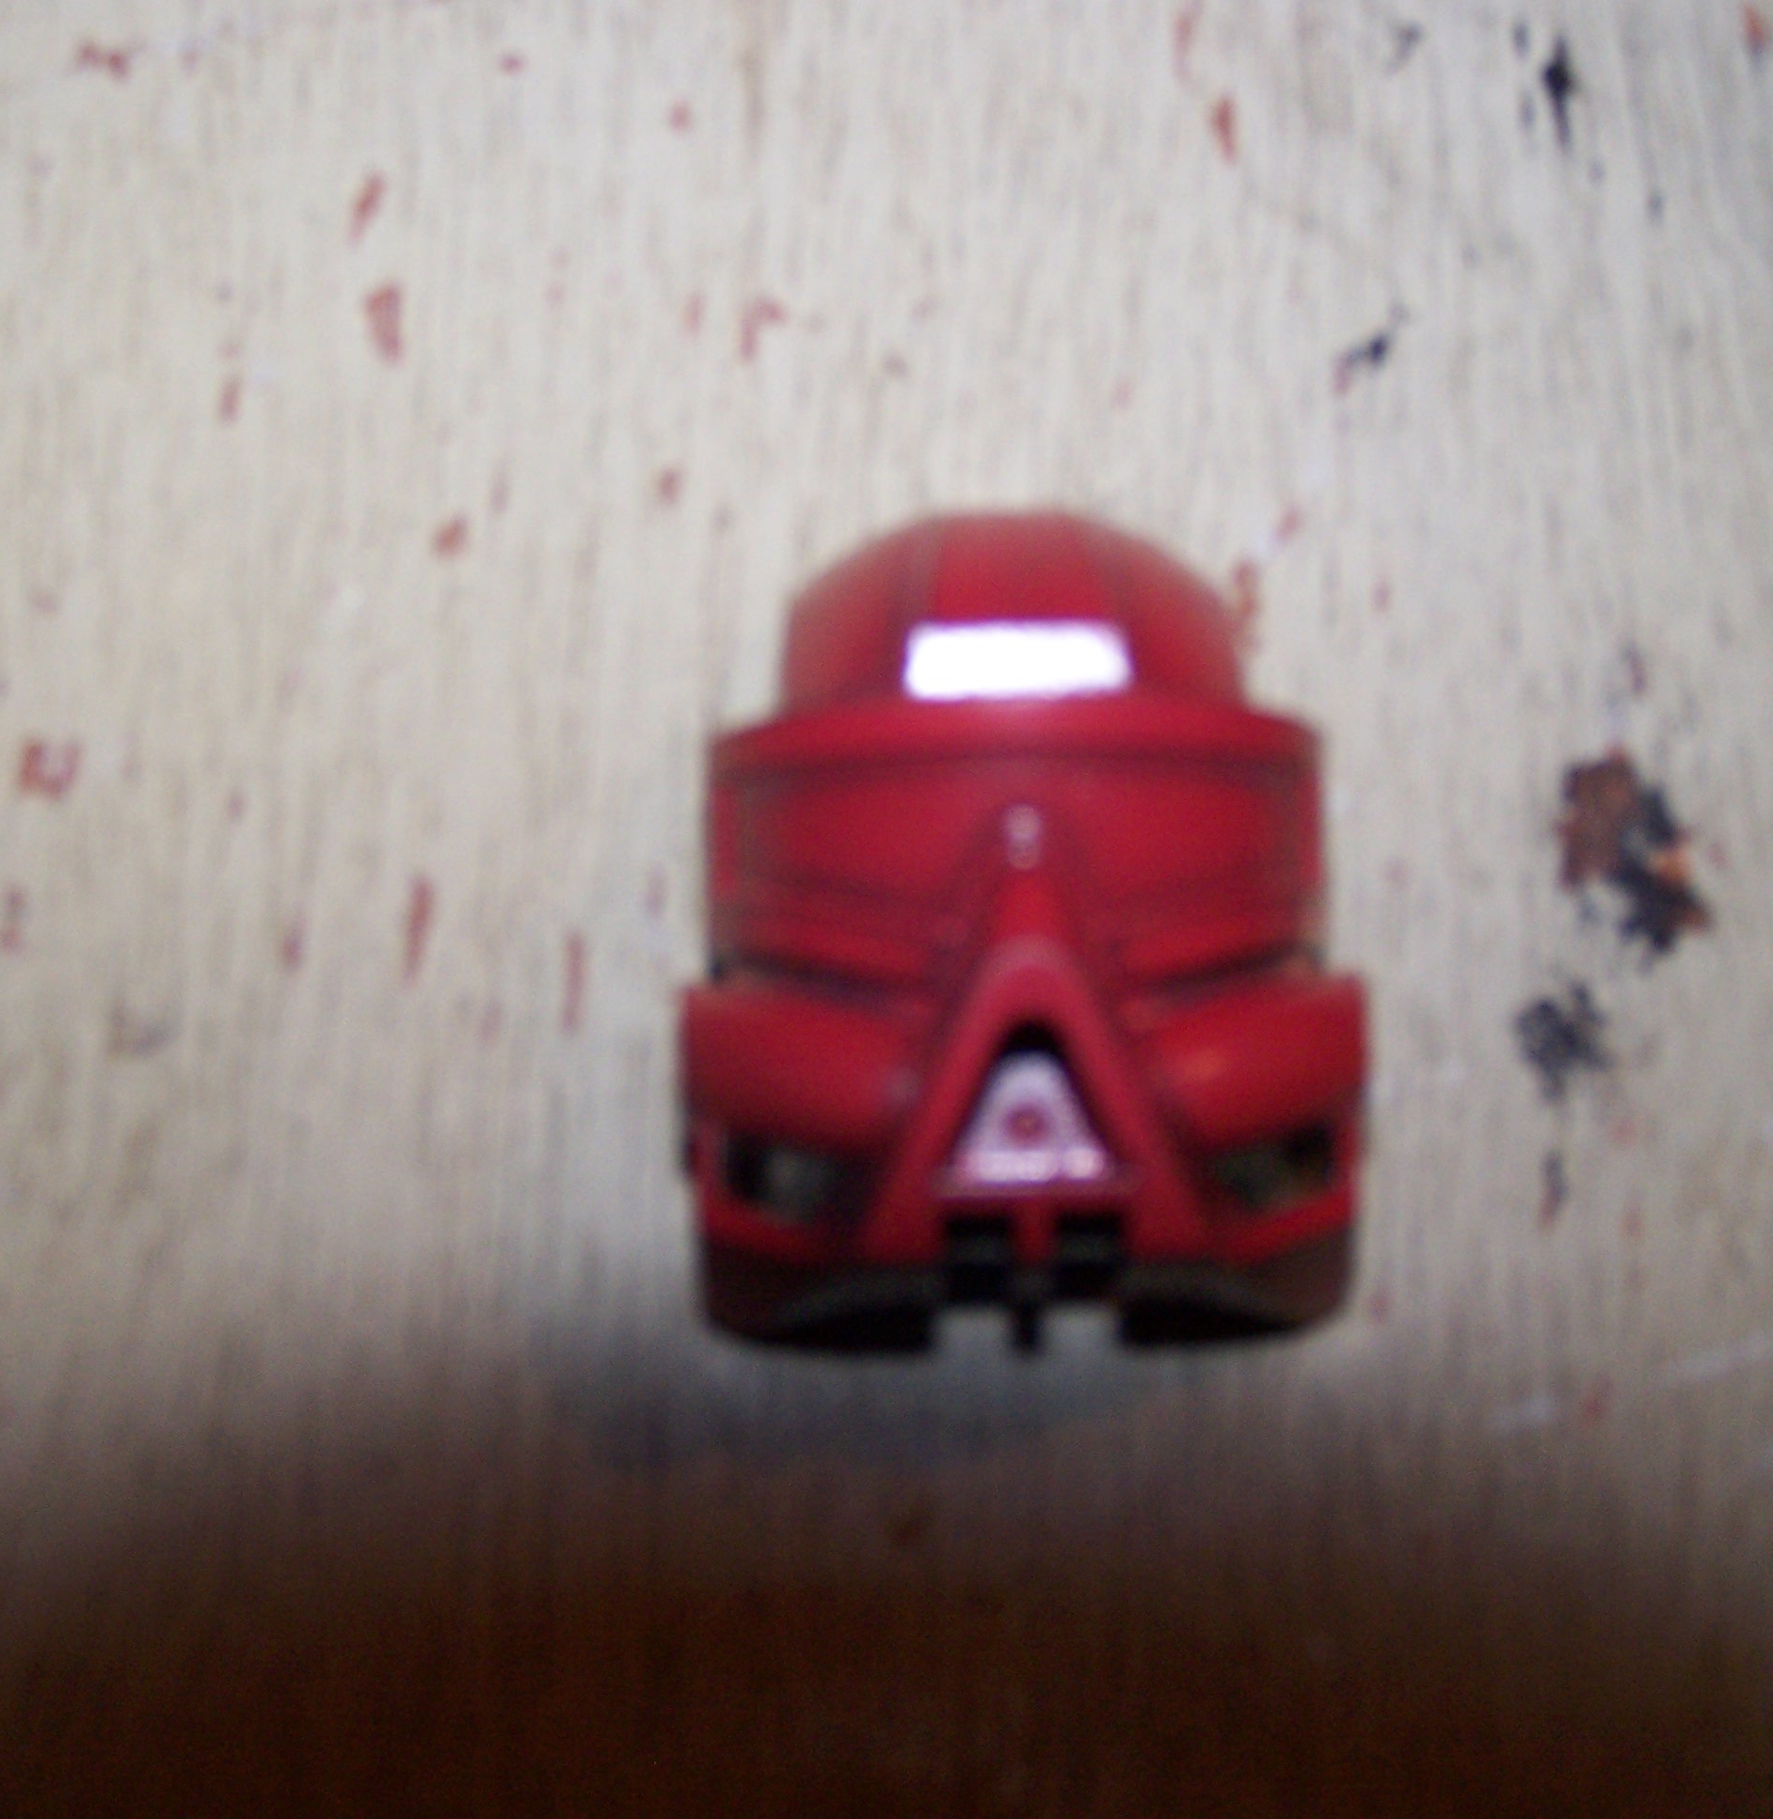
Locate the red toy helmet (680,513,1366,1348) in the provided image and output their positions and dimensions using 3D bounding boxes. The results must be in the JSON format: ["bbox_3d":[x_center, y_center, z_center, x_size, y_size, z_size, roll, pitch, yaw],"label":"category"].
[{"bbox_3d":[0.006,0.001,0.169,0.028,0.023,0.034,1,79,2],"label":"red toy helmet"}]

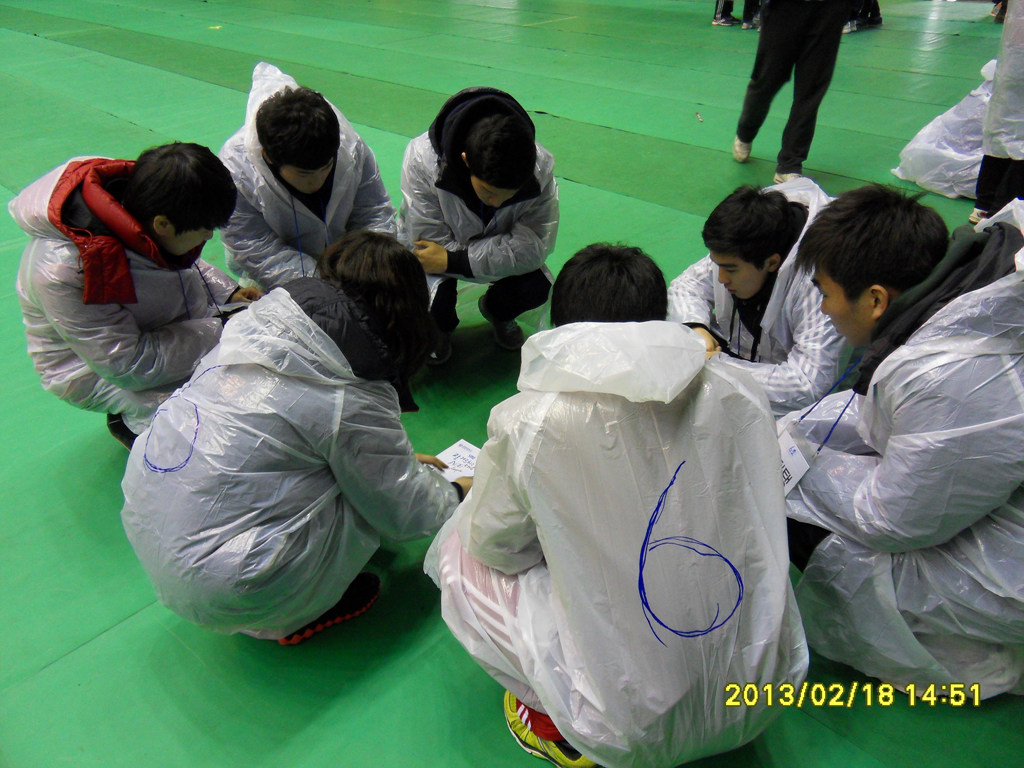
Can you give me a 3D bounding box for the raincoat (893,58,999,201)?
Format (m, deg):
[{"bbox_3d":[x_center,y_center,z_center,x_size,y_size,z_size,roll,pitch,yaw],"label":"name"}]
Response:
[{"bbox_3d":[2.408,-1.390,3.817,0.640,0.660,0.600,-9,35,-12],"label":"raincoat"}]

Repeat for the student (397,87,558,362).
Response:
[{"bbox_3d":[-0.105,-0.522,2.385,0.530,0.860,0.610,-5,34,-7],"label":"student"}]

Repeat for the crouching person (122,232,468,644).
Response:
[{"bbox_3d":[-0.419,0.112,1.484,0.730,0.820,0.530,-27,42,-34],"label":"crouching person"}]

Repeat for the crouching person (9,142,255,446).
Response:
[{"bbox_3d":[-0.952,-0.224,1.954,0.620,0.860,0.540,9,35,14],"label":"crouching person"}]

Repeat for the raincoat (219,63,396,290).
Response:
[{"bbox_3d":[-0.594,-0.476,2.233,0.540,0.960,0.600,-13,36,-18],"label":"raincoat"}]

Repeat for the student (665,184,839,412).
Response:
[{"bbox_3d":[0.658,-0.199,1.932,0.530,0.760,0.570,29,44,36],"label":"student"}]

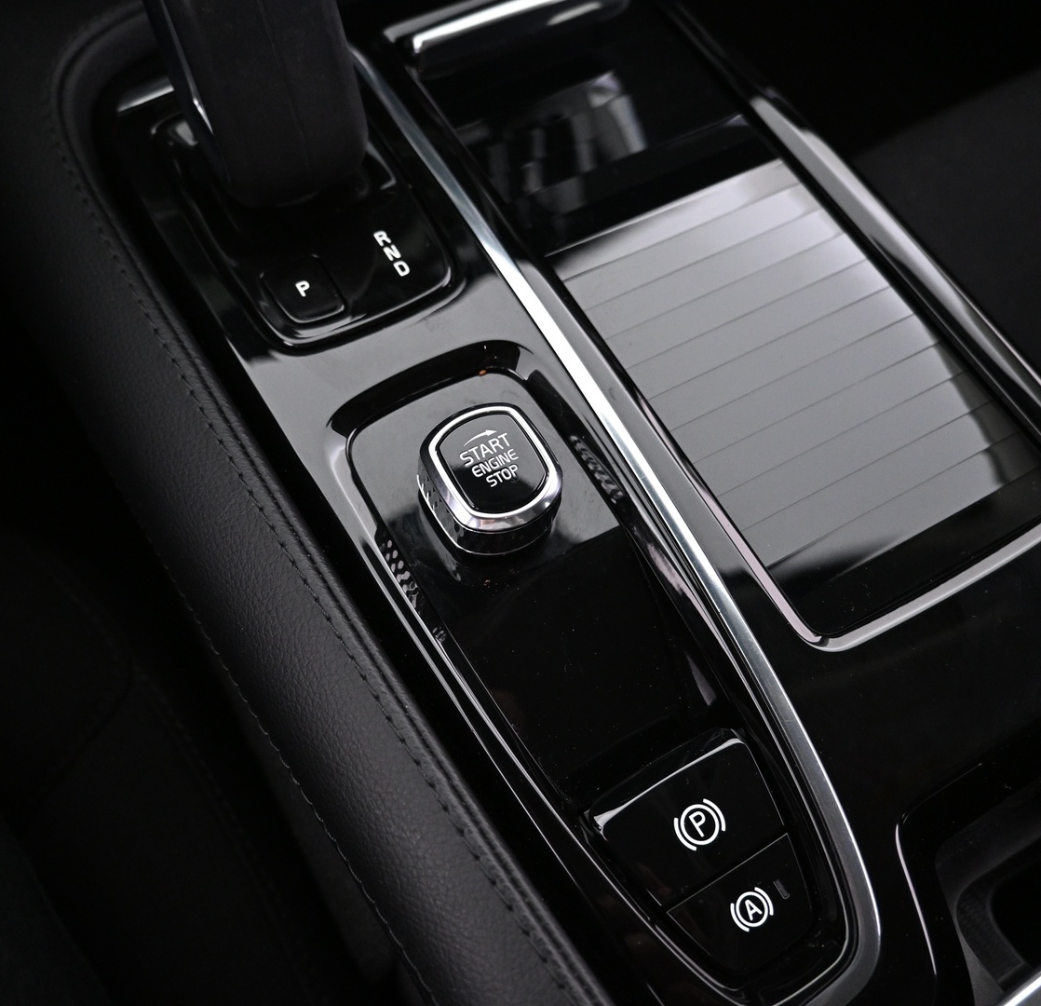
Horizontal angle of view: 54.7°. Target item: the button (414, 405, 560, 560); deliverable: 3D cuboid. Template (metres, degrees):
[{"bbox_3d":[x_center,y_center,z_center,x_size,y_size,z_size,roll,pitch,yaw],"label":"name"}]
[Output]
[{"bbox_3d":[-0.009,-0.007,0.289,0.036,0.017,0.037,-26,67,-16],"label":"button"}]

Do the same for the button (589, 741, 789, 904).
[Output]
[{"bbox_3d":[0.044,0.082,0.254,0.049,0.013,0.027,-26,67,-16],"label":"button"}]

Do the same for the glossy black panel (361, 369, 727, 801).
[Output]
[{"bbox_3d":[0.001,0.017,0.292,0.060,0.010,0.127,-26,67,-16],"label":"glossy black panel"}]

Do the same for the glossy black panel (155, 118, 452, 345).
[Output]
[{"bbox_3d":[-0.073,-0.100,0.328,0.059,0.013,0.112,-26,67,-16],"label":"glossy black panel"}]

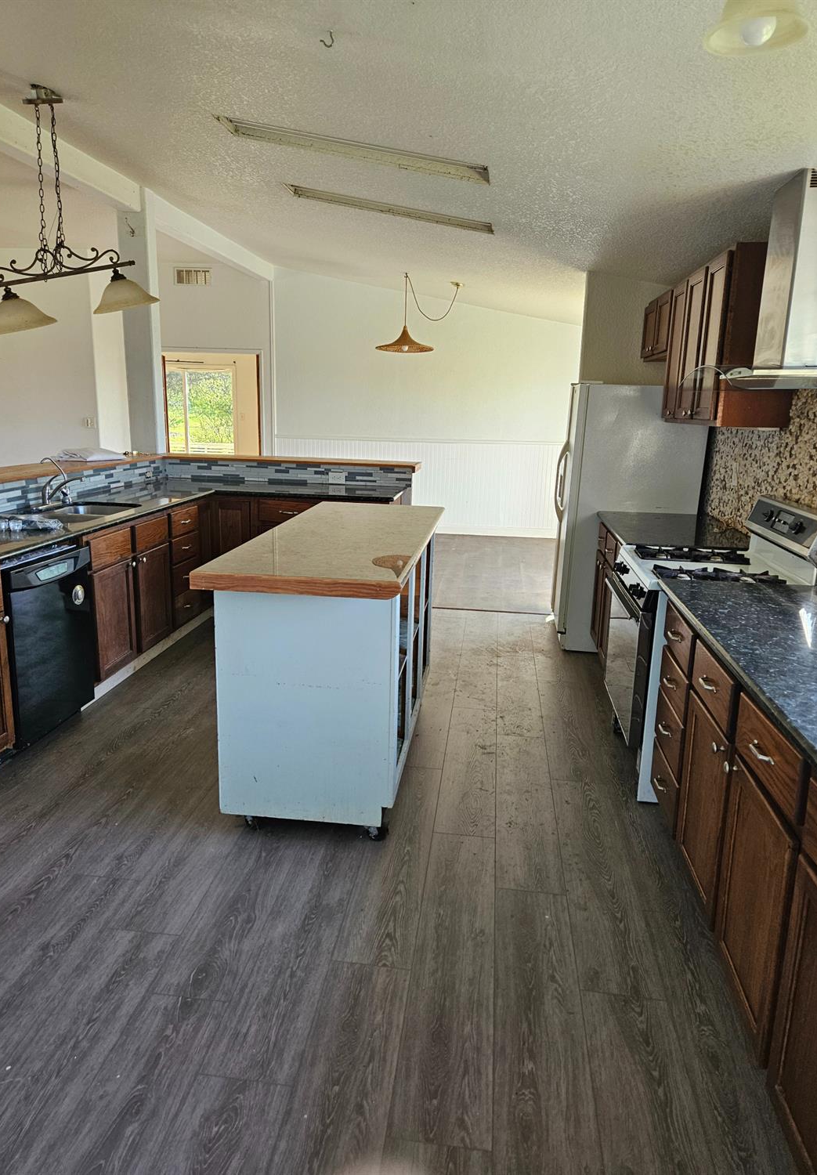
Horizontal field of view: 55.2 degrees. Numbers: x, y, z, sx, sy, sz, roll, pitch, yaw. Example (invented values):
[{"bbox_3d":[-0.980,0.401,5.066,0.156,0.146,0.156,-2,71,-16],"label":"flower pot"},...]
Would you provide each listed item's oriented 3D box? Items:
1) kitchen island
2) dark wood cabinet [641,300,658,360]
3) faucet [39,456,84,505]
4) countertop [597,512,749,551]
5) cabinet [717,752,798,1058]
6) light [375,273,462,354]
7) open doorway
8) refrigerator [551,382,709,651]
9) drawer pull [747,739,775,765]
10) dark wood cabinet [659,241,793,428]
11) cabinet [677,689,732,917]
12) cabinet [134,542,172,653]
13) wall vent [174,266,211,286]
[{"bbox_3d":[-0.272,0.219,3.645,0.710,0.970,1.989,3,13,6],"label":"kitchen island"},{"bbox_3d":[1.749,-1.686,5.124,0.328,0.351,0.447,3,13,6],"label":"dark wood cabinet"},{"bbox_3d":[-1.992,-0.606,4.494,0.240,0.267,0.200,3,13,6],"label":"faucet"},{"bbox_3d":[1.440,-0.296,4.250,0.678,0.050,1.224,3,13,6],"label":"countertop"},{"bbox_3d":[1.021,0.760,1.864,0.400,0.546,0.429,3,13,6],"label":"cabinet"},{"bbox_3d":[0.100,-2.606,7.416,0.825,0.691,0.546,3,13,6],"label":"light"},{"bbox_3d":[-2.370,-1.817,9.569,1.242,2.076,0.129,3,13,6],"label":"open doorway"},{"bbox_3d":[1.413,-0.486,5.286,0.848,1.691,0.860,3,13,6],"label":"refrigerator"},{"bbox_3d":[0.824,0.388,1.838,0.028,0.020,0.131,3,13,6],"label":"drawer pull"},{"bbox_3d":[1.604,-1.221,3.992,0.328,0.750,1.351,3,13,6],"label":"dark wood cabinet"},{"bbox_3d":[1.190,0.662,2.361,0.596,0.551,0.477,3,13,6],"label":"cabinet"},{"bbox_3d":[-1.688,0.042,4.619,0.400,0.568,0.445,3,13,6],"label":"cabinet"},{"bbox_3d":[-2.515,-3.624,9.101,0.448,0.199,0.030,3,13,6],"label":"wall vent"}]

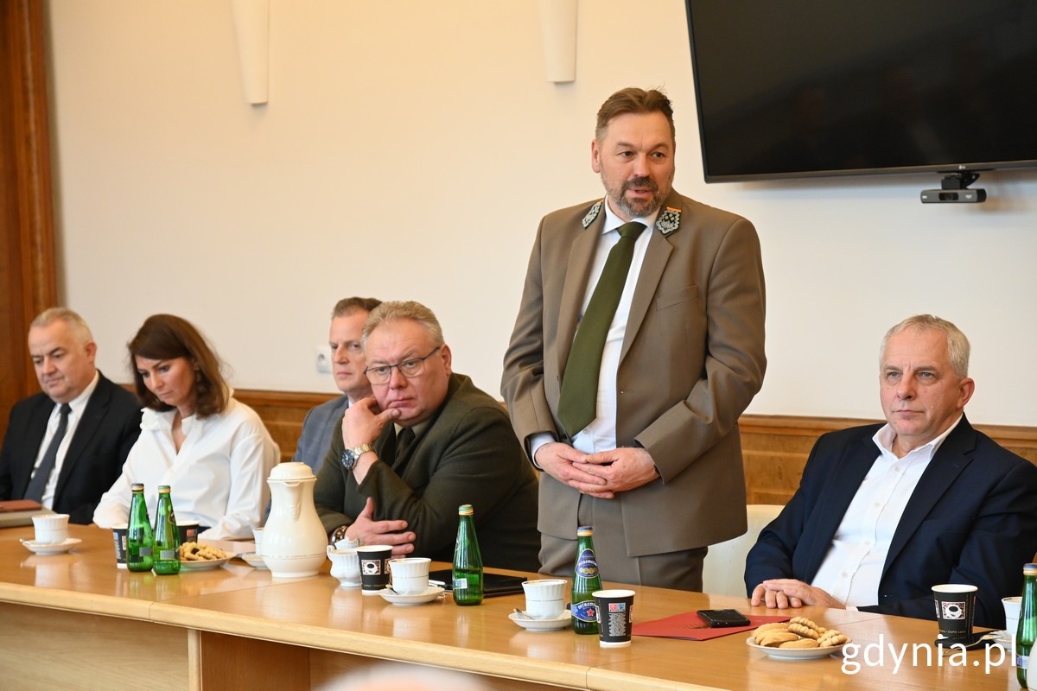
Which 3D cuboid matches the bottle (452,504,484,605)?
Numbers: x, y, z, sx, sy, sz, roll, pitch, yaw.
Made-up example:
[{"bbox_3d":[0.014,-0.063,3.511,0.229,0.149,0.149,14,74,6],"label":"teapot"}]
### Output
[{"bbox_3d":[-0.104,0.423,6.102,0.061,0.199,0.061,-2,2,-1],"label":"bottle"}]

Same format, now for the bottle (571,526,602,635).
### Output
[{"bbox_3d":[0.125,0.436,5.626,0.061,0.199,0.061,-2,2,1],"label":"bottle"}]

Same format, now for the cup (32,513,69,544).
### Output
[{"bbox_3d":[-1.123,0.445,7.275,0.088,0.068,0.098,-2,2,-9],"label":"cup"}]

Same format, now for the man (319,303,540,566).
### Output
[{"bbox_3d":[-0.200,0.557,6.910,0.570,1.300,0.720,0,3,33],"label":"man"}]

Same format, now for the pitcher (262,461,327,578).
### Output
[{"bbox_3d":[-0.498,0.383,6.699,0.148,0.252,0.175,-2,2,-7],"label":"pitcher"}]

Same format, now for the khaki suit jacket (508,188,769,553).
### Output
[{"bbox_3d":[0.254,0.063,6.550,0.570,0.770,0.340,-1,3,25],"label":"khaki suit jacket"}]

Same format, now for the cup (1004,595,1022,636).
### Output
[{"bbox_3d":[0.889,0.478,5.291,0.088,0.068,0.098,-1,2,9],"label":"cup"}]

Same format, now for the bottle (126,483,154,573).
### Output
[{"bbox_3d":[-0.863,0.414,6.867,0.061,0.199,0.061,-2,2,-7],"label":"bottle"}]

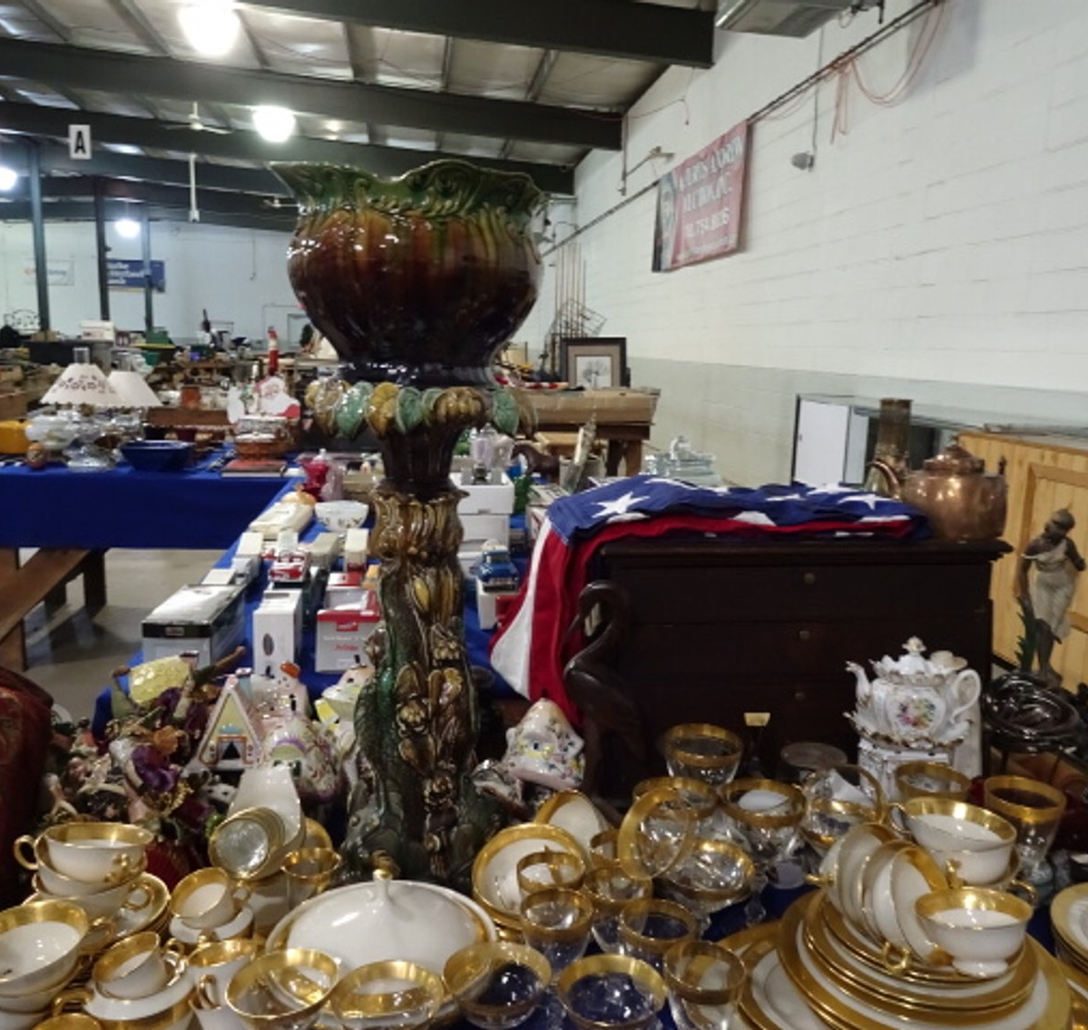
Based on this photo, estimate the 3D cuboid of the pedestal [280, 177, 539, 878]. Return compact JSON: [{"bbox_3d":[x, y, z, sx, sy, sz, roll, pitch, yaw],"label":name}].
[{"bbox_3d":[-0.142,0.017,1.055,0.282,0.777,0.282,2,10,0],"label":"pedestal"}]

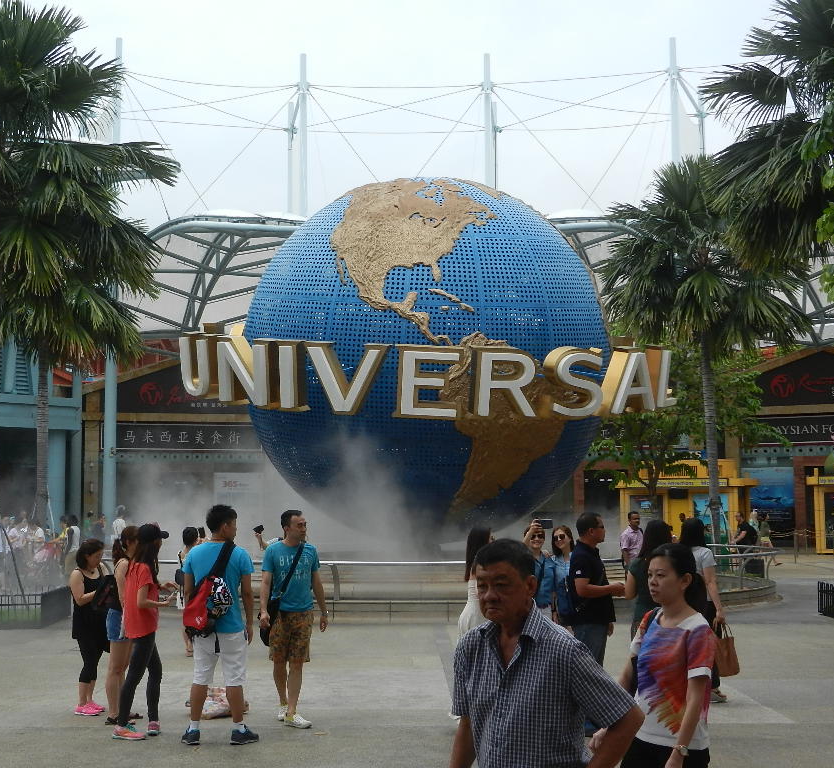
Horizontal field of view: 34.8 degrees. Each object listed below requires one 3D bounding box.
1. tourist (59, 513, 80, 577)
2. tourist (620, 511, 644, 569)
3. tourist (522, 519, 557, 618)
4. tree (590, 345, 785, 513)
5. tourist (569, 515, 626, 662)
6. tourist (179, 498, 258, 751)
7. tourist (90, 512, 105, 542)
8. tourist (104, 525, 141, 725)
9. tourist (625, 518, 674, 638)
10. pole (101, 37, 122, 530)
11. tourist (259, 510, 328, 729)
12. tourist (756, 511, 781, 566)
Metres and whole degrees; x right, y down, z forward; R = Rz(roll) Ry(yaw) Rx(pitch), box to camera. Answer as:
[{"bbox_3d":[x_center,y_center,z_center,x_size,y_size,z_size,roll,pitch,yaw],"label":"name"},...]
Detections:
[{"bbox_3d":[-7.374,3.688,28.423,0.480,1.700,0.350,3,-7,-30],"label":"tourist"},{"bbox_3d":[3.126,2.714,19.226,0.500,1.750,0.320,2,-6,-23],"label":"tourist"},{"bbox_3d":[1.180,2.122,12.618,0.500,1.620,0.500,-1,-6,6],"label":"tourist"},{"bbox_3d":[8.534,2.146,42.005,6.200,7.100,5.800,0,-6,0],"label":"tree"},{"bbox_3d":[1.366,1.820,10.156,0.410,1.672,0.470,1,-6,-12],"label":"tourist"},{"bbox_3d":[-1.477,1.788,9.993,0.560,1.753,0.380,-1,-6,7],"label":"tourist"},{"bbox_3d":[-7.630,4.020,31.926,0.360,1.740,0.480,-2,-6,21],"label":"tourist"},{"bbox_3d":[-2.426,1.971,10.929,0.380,1.600,0.450,1,-6,-7],"label":"tourist"},{"bbox_3d":[1.864,1.880,10.479,0.480,1.608,0.380,1,-6,-12],"label":"tourist"},{"bbox_3d":[-11.092,-3.207,48.450,0.450,19.397,0.450,-1,-6,0],"label":"pole"},{"bbox_3d":[-1.003,1.887,10.821,0.540,1.710,0.420,1,-6,-14],"label":"tourist"},{"bbox_3d":[10.858,4.772,40.943,0.600,1.650,0.450,-1,-6,6],"label":"tourist"}]

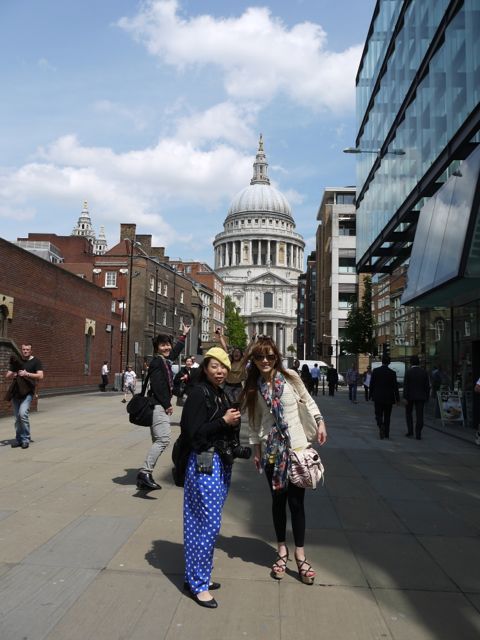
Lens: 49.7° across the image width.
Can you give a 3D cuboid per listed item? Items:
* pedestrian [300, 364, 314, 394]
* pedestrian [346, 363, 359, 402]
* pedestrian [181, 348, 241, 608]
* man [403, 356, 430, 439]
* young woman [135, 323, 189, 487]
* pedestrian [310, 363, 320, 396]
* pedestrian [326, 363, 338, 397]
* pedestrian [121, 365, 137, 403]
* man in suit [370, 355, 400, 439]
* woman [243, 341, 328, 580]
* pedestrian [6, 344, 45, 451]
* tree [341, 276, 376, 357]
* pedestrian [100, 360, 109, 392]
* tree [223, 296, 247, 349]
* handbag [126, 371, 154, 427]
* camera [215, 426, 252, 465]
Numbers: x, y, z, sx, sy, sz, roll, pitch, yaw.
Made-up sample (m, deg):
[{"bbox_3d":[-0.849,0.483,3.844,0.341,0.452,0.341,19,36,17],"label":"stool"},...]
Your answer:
[{"bbox_3d":[3.573,3.165,27.375,0.580,1.660,0.450,1,-5,3],"label":"pedestrian"},{"bbox_3d":[5.059,2.804,23.282,0.560,1.750,0.420,2,-6,-12],"label":"pedestrian"},{"bbox_3d":[-0.188,0.995,3.436,0.390,1.620,0.440,-4,-7,42],"label":"pedestrian"},{"bbox_3d":[3.784,1.644,11.138,0.540,1.760,0.420,1,-5,3],"label":"man"},{"bbox_3d":[-0.840,0.950,5.720,0.600,1.840,0.500,-1,-6,22],"label":"young woman"},{"bbox_3d":[4.169,3.221,28.379,0.540,1.750,0.420,1,-5,3],"label":"pedestrian"},{"bbox_3d":[5.074,3.311,28.382,0.560,1.750,0.380,1,-5,3],"label":"pedestrian"},{"bbox_3d":[-4.530,2.525,21.273,0.500,1.550,0.520,-1,-6,23],"label":"pedestrian"},{"bbox_3d":[3.247,1.703,11.535,0.580,1.800,0.460,1,-5,3],"label":"man in suit"},{"bbox_3d":[0.322,0.963,3.749,0.570,1.670,0.430,1,-5,3],"label":"woman"},{"bbox_3d":[-3.811,1.348,9.270,0.600,1.770,0.450,2,-5,-12],"label":"pedestrian"},{"bbox_3d":[8.108,0.879,35.353,2.200,7.800,2.200,1,-5,3],"label":"tree"},{"bbox_3d":[-7.416,3.094,28.481,0.440,1.720,0.480,3,-6,-18],"label":"pedestrian"},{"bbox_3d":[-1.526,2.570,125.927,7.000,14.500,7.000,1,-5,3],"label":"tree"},{"bbox_3d":[-1.075,0.868,5.650,0.340,0.600,0.200,-1,-6,18],"label":"handbag"},{"bbox_3d":[-0.044,0.845,3.290,0.190,0.130,0.145,-1,-6,21],"label":"camera"}]

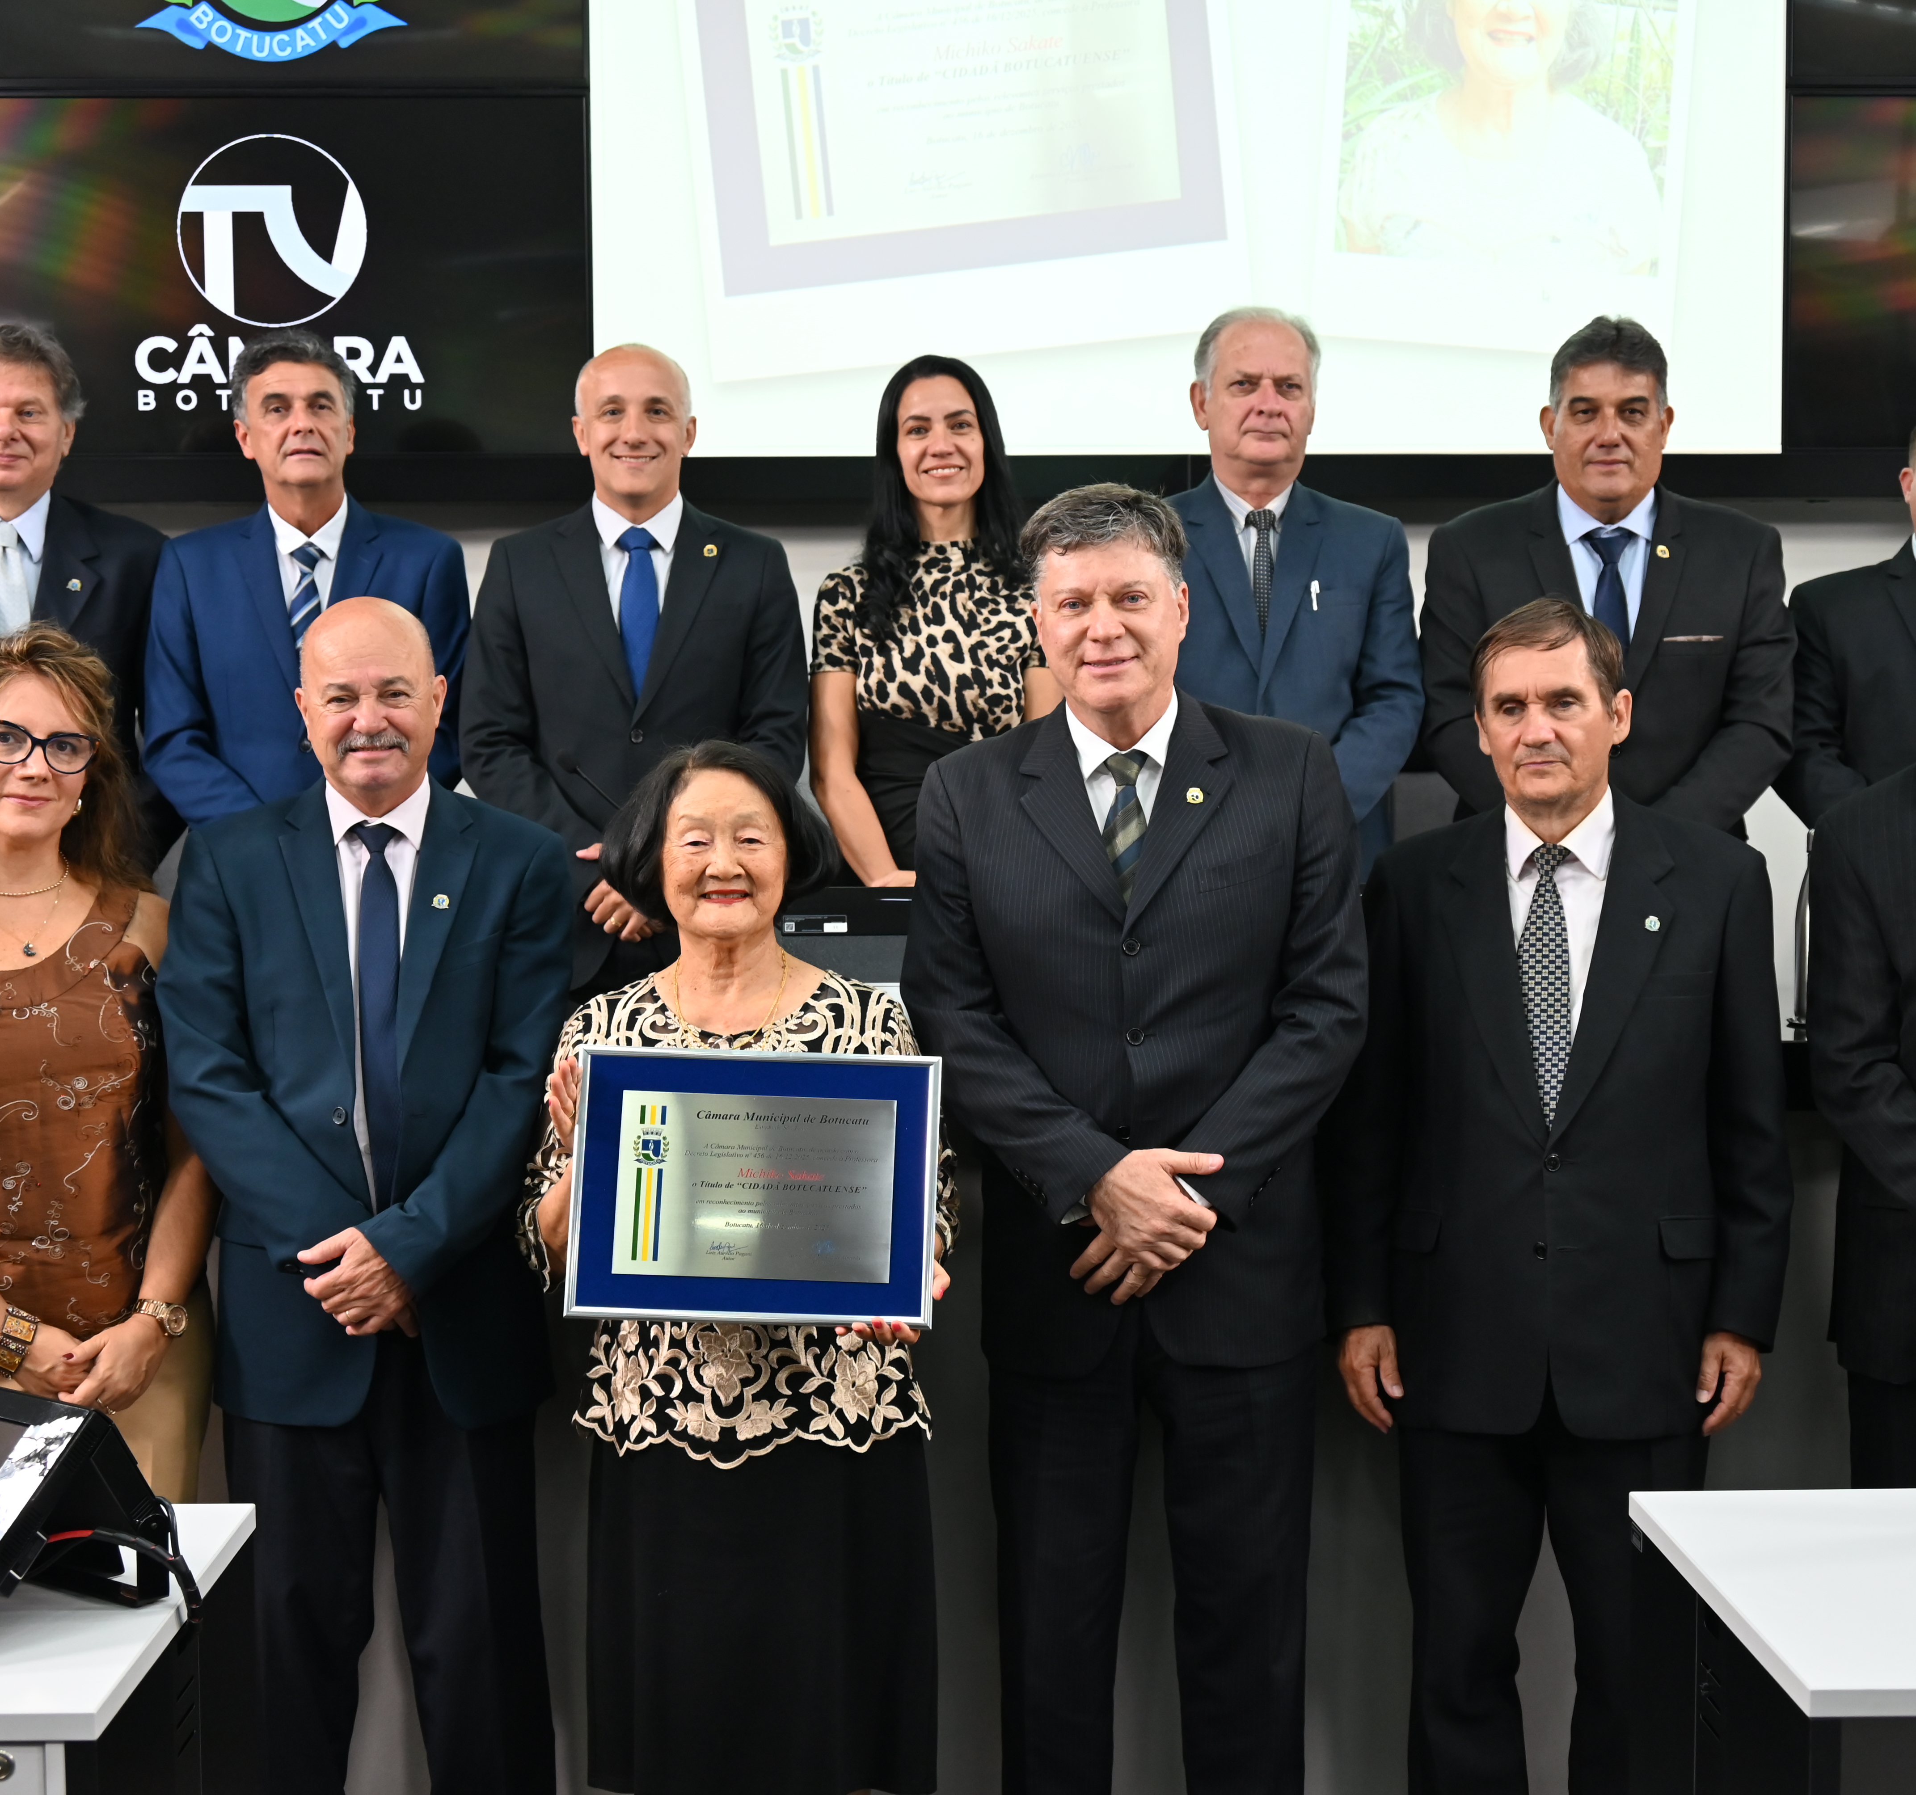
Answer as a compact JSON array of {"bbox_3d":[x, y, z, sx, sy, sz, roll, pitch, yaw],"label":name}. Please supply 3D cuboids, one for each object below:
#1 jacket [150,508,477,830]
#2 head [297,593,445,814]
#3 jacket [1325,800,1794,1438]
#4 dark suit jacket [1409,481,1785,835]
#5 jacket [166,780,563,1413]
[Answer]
[{"bbox_3d":[-0.966,-0.216,4.587,0.488,0.750,0.340,-1,4,-8],"label":"jacket"},{"bbox_3d":[-0.677,-0.222,3.530,0.175,0.250,0.215,-1,4,-7],"label":"head"},{"bbox_3d":[0.716,0.256,3.664,0.540,0.740,0.290,0,4,8],"label":"jacket"},{"bbox_3d":[0.976,-0.239,4.625,0.565,0.770,0.310,0,4,10],"label":"dark suit jacket"},{"bbox_3d":[-0.698,0.241,3.645,0.485,0.750,0.310,-1,4,-7],"label":"jacket"}]

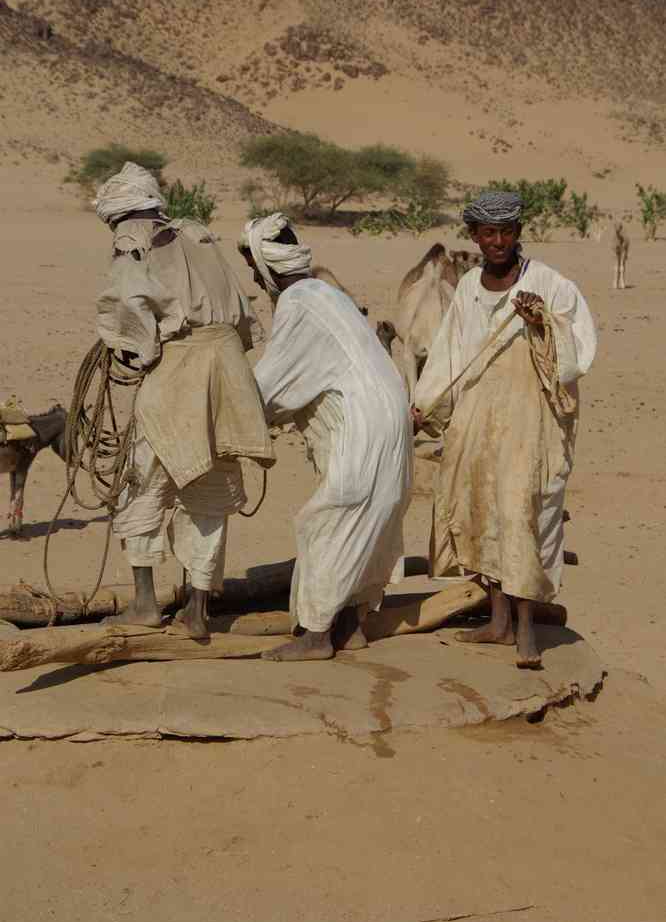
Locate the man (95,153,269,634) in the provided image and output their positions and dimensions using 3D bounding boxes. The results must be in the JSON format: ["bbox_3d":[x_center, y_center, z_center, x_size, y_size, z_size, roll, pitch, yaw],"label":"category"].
[{"bbox_3d":[-0.541,-0.234,9.850,0.540,1.700,0.460,-3,5,-33],"label":"man"}]

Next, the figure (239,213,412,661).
[{"bbox_3d":[-0.021,-0.105,9.800,0.580,1.600,0.500,1,5,12],"label":"figure"}]

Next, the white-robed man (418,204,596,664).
[{"bbox_3d":[0.623,-0.127,9.750,0.600,1.700,0.460,1,5,13],"label":"white-robed man"}]

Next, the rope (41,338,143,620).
[{"bbox_3d":[-0.862,0.073,9.750,0.370,1.030,0.260,0,5,0],"label":"rope"}]

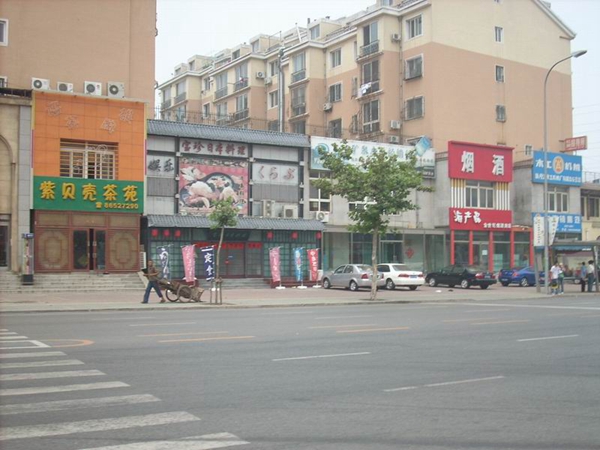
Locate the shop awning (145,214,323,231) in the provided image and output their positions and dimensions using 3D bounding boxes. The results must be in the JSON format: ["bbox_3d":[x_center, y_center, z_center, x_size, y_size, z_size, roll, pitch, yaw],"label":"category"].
[{"bbox_3d":[-3.412,-0.029,44.912,10.788,0.641,0.800,2,-3,-30],"label":"shop awning"}]

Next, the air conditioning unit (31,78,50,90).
[{"bbox_3d":[-13.778,-7.448,42.399,0.804,0.652,0.300,2,-3,-30],"label":"air conditioning unit"}]

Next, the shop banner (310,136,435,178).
[{"bbox_3d":[4.842,-4.243,51.180,9.736,2.056,0.200,2,-3,-30],"label":"shop banner"}]

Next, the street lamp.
[{"bbox_3d":[12.799,-2.392,38.543,0.350,11.550,2.770,2,-3,-32],"label":"street lamp"}]

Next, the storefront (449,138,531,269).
[{"bbox_3d":[13.173,-0.696,59.520,7.829,10.148,3.200,2,-3,-29],"label":"storefront"}]

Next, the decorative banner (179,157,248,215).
[{"bbox_3d":[-4.898,-2.149,45.486,4.309,3.227,0.120,2,-3,-30],"label":"decorative banner"}]

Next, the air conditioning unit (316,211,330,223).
[{"bbox_3d":[1.401,-0.461,48.832,0.813,0.593,0.300,2,-3,-30],"label":"air conditioning unit"}]

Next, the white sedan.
[{"bbox_3d":[5.099,3.013,46.307,1.780,1.460,4.750,1,-3,-27],"label":"white sedan"}]

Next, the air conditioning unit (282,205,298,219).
[{"bbox_3d":[-0.548,-0.804,47.500,0.880,0.790,0.340,2,-3,-30],"label":"air conditioning unit"}]

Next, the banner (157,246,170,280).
[{"bbox_3d":[-6.857,1.947,40.072,0.660,1.781,0.100,1,-3,-24],"label":"banner"}]

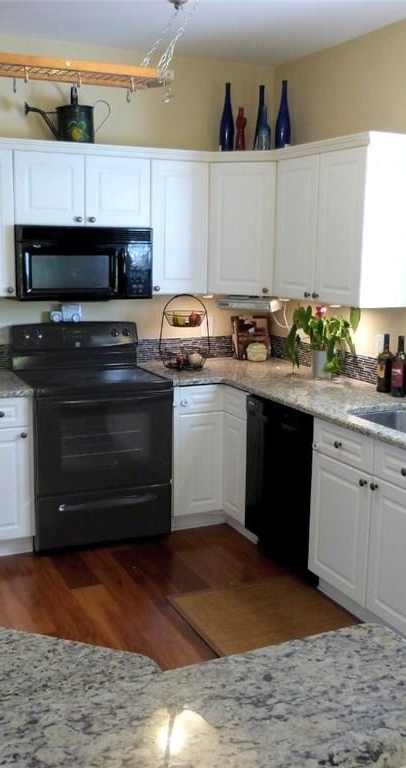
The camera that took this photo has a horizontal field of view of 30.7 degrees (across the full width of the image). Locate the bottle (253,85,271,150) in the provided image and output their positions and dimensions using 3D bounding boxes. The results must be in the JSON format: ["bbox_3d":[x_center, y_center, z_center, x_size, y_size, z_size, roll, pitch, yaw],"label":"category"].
[{"bbox_3d":[0.355,-1.565,4.415,0.097,0.411,0.097,1,9,0],"label":"bottle"}]

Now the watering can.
[{"bbox_3d":[-0.743,-1.465,4.082,0.483,0.347,0.210,-4,11,-25],"label":"watering can"}]

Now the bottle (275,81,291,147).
[{"bbox_3d":[0.481,-1.590,4.425,0.087,0.428,0.087,1,9,0],"label":"bottle"}]

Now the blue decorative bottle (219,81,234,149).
[{"bbox_3d":[0.140,-1.548,4.350,0.084,0.417,0.084,1,9,0],"label":"blue decorative bottle"}]

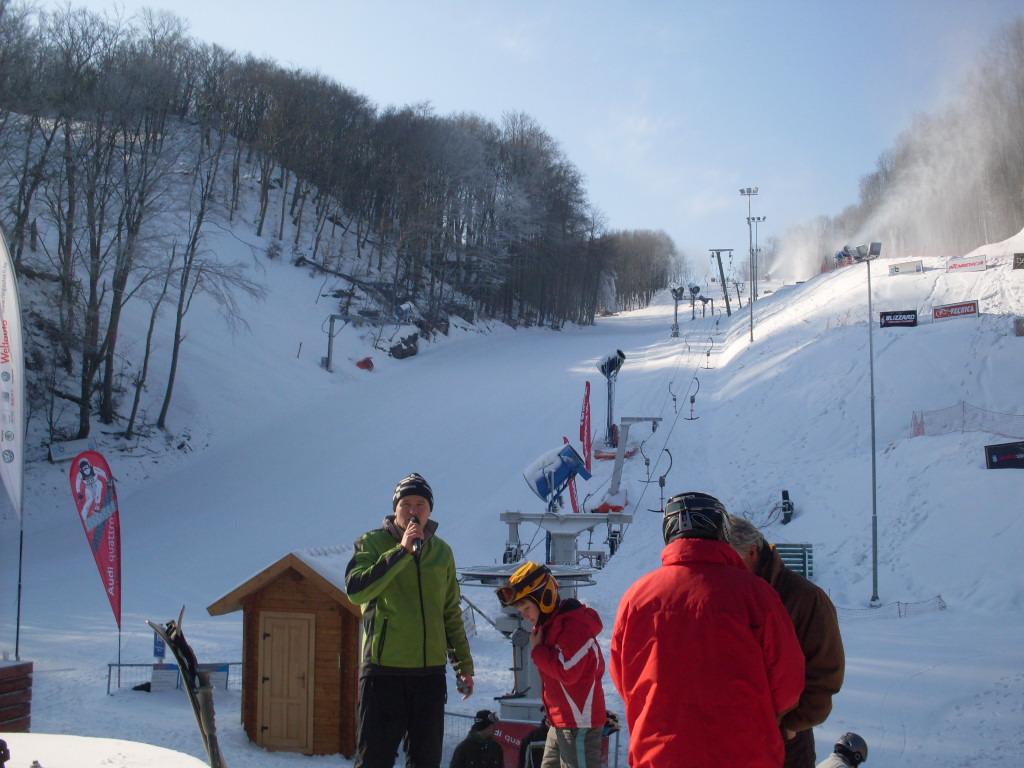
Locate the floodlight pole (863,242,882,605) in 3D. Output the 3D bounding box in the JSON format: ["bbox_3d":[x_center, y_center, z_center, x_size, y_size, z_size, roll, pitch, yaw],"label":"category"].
[{"bbox_3d":[11.545,1.265,36.000,0.650,11.600,0.500,-2,-5,18],"label":"floodlight pole"}]

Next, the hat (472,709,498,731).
[{"bbox_3d":[-0.224,2.895,9.700,0.230,0.190,0.200,-14,1,-24],"label":"hat"}]

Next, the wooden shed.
[{"bbox_3d":[-2.705,3.861,16.776,2.700,2.800,2.350,-1,-5,20],"label":"wooden shed"}]

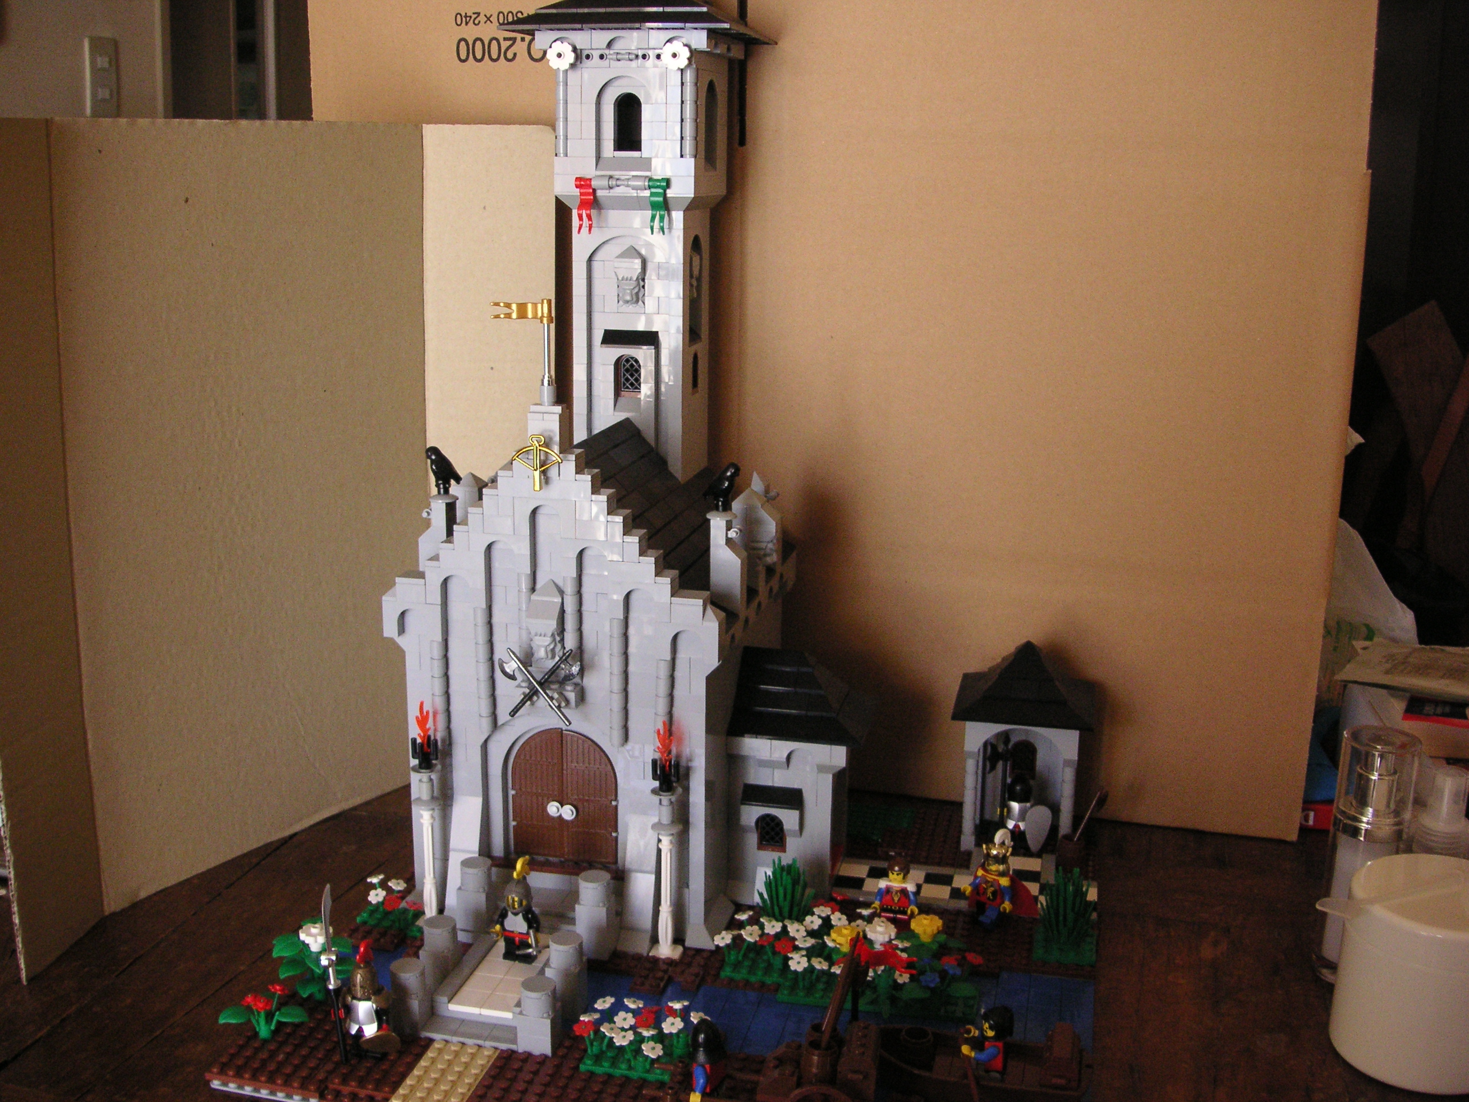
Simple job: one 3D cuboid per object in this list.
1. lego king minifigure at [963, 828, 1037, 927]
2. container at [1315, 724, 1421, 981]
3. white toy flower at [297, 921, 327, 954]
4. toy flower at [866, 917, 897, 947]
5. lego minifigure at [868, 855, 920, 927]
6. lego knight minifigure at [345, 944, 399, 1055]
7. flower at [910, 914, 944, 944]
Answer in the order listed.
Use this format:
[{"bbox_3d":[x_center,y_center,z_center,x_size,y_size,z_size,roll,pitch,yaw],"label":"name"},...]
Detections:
[{"bbox_3d":[0.139,0.173,0.827,0.035,0.053,0.022,9,16,31],"label":"lego king minifigure"},{"bbox_3d":[0.331,0.158,0.820,0.044,0.127,0.044,4,14,12],"label":"container"},{"bbox_3d":[-0.204,0.189,0.768,0.016,0.011,0.016,4,14,12],"label":"white toy flower"},{"bbox_3d":[0.075,0.196,0.798,0.016,0.011,0.016,4,14,12],"label":"toy flower"},{"bbox_3d":[0.084,0.180,0.818,0.024,0.043,0.014,4,14,12],"label":"lego minifigure"},{"bbox_3d":[-0.166,0.206,0.719,0.030,0.056,0.017,4,14,12],"label":"lego knight minifigure"},{"bbox_3d":[0.099,0.194,0.803,0.016,0.011,0.016,4,14,12],"label":"flower"}]

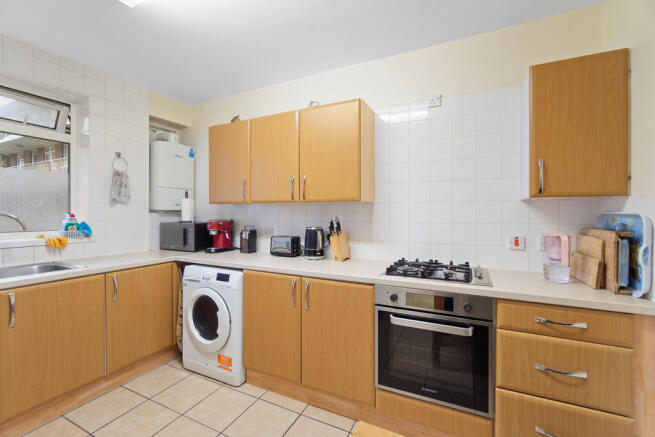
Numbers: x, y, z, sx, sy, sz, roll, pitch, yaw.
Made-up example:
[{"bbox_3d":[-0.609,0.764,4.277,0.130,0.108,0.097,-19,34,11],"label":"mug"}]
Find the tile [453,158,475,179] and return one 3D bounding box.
[{"bbox_3d":[0.964,-0.347,1.924,0.149,0.150,0.009,0,0,26],"label":"tile"}]

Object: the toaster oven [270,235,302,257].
[{"bbox_3d":[-0.370,0.245,2.436,0.260,0.178,0.165,0,0,29],"label":"toaster oven"}]

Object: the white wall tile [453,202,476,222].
[{"bbox_3d":[0.962,-0.041,1.915,0.150,0.150,0.010,0,0,26],"label":"white wall tile"}]

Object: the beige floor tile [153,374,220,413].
[{"bbox_3d":[-1.008,1.261,1.970,0.335,0.010,0.335,0,1,25],"label":"beige floor tile"}]

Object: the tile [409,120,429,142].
[{"bbox_3d":[0.694,-0.655,2.060,0.150,0.150,0.010,0,0,26],"label":"tile"}]

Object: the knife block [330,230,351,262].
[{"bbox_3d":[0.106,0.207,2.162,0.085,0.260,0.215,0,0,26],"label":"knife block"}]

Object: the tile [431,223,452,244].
[{"bbox_3d":[0.829,0.108,1.993,0.149,0.150,0.009,0,0,26],"label":"tile"}]

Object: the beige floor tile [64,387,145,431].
[{"bbox_3d":[-1.457,1.262,1.813,0.336,0.010,0.336,0,0,26],"label":"beige floor tile"}]

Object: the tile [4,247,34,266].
[{"bbox_3d":[-2.215,0.266,1.956,0.010,0.132,0.150,0,0,26],"label":"tile"}]

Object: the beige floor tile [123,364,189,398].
[{"bbox_3d":[-1.287,1.236,2.081,0.330,0.010,0.330,0,0,26],"label":"beige floor tile"}]

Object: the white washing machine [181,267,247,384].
[{"bbox_3d":[-0.811,0.828,2.374,0.597,0.850,0.570,0,0,26],"label":"white washing machine"}]

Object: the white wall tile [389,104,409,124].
[{"bbox_3d":[0.557,-0.808,2.125,0.150,0.150,0.010,0,0,26],"label":"white wall tile"}]

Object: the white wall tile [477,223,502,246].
[{"bbox_3d":[1.099,0.110,1.862,0.149,0.150,0.009,0,0,26],"label":"white wall tile"}]

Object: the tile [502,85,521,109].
[{"bbox_3d":[1.254,-0.802,1.804,0.150,0.150,0.010,0,1,25],"label":"tile"}]

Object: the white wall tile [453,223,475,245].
[{"bbox_3d":[0.964,0.109,1.927,0.149,0.150,0.009,0,0,26],"label":"white wall tile"}]

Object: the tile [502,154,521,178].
[{"bbox_3d":[1.234,-0.346,1.793,0.149,0.150,0.009,0,0,26],"label":"tile"}]

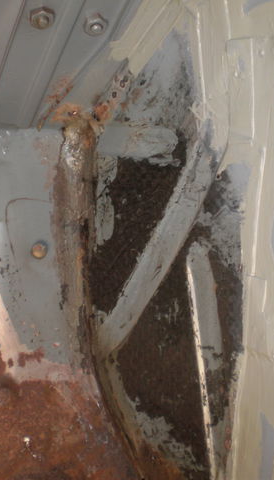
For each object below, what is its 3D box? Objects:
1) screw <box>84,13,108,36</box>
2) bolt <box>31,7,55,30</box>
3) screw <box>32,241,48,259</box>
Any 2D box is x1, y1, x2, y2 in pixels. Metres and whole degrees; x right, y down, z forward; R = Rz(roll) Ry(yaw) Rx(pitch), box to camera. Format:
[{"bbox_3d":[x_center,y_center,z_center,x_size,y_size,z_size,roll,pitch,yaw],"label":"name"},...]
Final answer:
[{"bbox_3d":[-0.034,-0.178,0.550,0.019,0.019,0.013,-1,45,-5],"label":"screw"},{"bbox_3d":[-0.078,-0.183,0.550,0.019,0.019,0.013,-1,45,-5],"label":"bolt"},{"bbox_3d":[-0.094,0.009,0.640,0.015,0.015,0.008,-2,11,-7],"label":"screw"}]

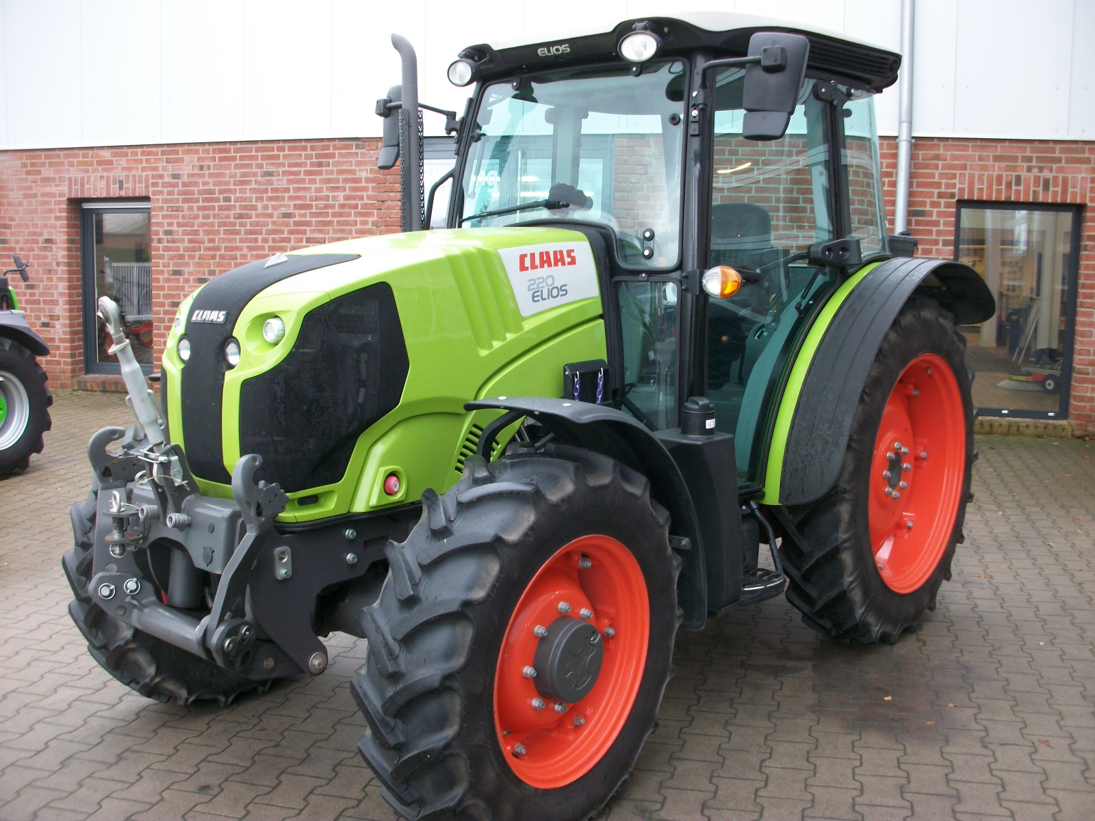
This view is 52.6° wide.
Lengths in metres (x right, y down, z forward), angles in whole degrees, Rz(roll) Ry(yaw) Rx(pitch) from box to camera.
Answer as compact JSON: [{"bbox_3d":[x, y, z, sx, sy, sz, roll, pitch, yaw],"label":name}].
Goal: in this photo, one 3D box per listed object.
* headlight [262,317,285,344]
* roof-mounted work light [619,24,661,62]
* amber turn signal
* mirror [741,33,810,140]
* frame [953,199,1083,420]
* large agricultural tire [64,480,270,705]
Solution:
[{"bbox_3d":[-0.691,-0.203,2.809,0.064,0.067,0.046,8,11,41],"label":"headlight"},{"bbox_3d":[0.311,-1.186,3.586,0.140,0.120,0.095,7,10,35],"label":"roof-mounted work light"},{"bbox_3d":[0.575,-0.412,3.581,0.140,0.106,0.075,8,11,41],"label":"amber turn signal"},{"bbox_3d":[0.684,-0.967,3.325,0.197,0.330,0.088,4,9,21],"label":"mirror"},{"bbox_3d":[4.067,-0.875,9.697,1.080,1.900,0.090,3,8,13],"label":"frame"},{"bbox_3d":[-1.161,0.479,3.895,0.310,1.040,1.060,7,10,38],"label":"large agricultural tire"}]

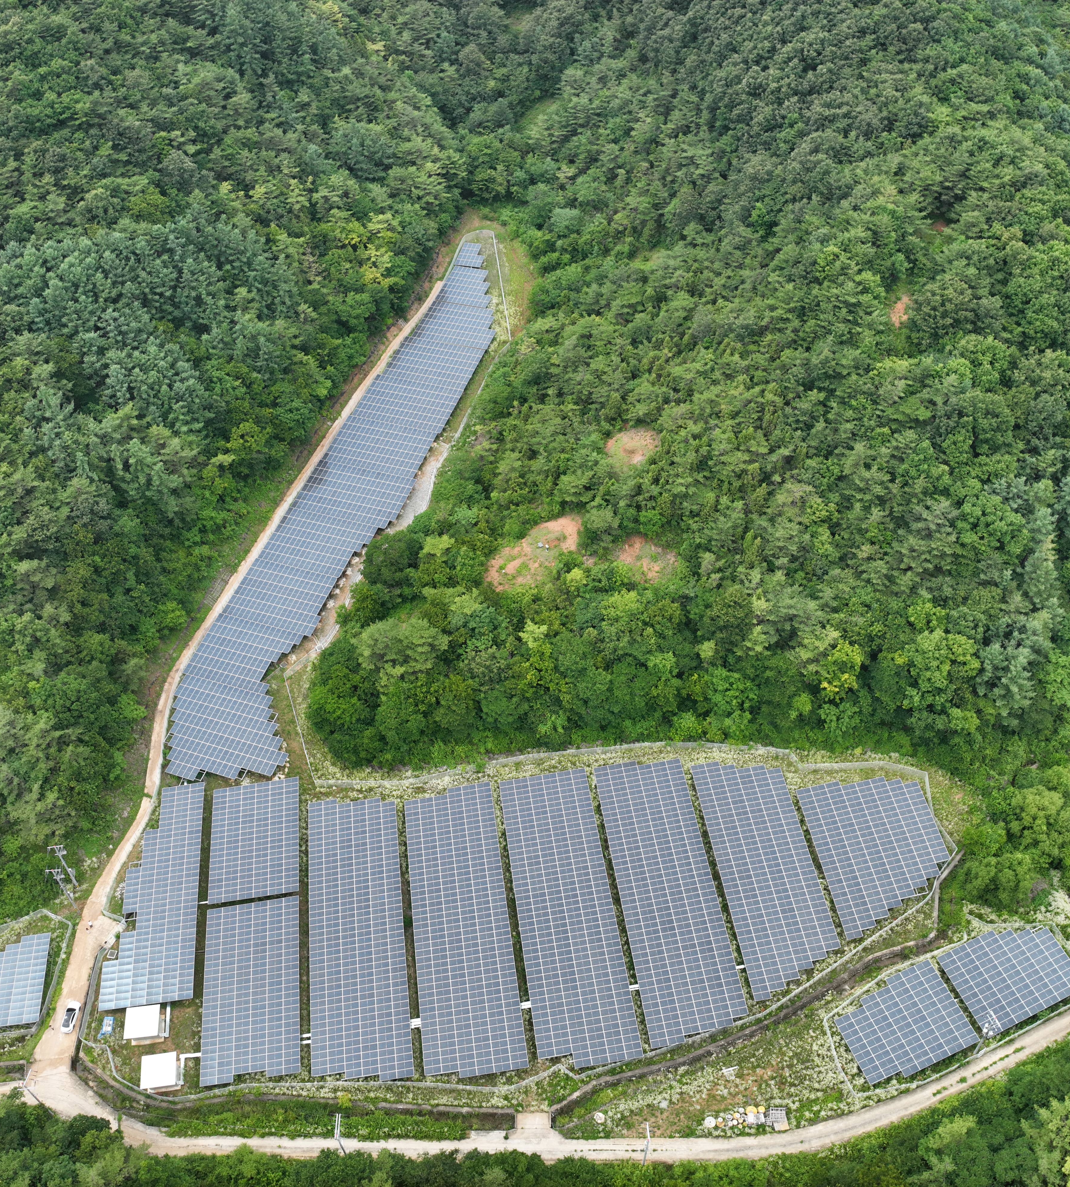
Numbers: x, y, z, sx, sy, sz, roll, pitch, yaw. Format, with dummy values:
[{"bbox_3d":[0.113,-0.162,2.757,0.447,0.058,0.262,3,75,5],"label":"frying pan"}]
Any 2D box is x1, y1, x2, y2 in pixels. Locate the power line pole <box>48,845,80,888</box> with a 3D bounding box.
[{"bbox_3d":[-69.508,41.014,163.669,2.400,11.800,1.100,-5,45,-4],"label":"power line pole"}]

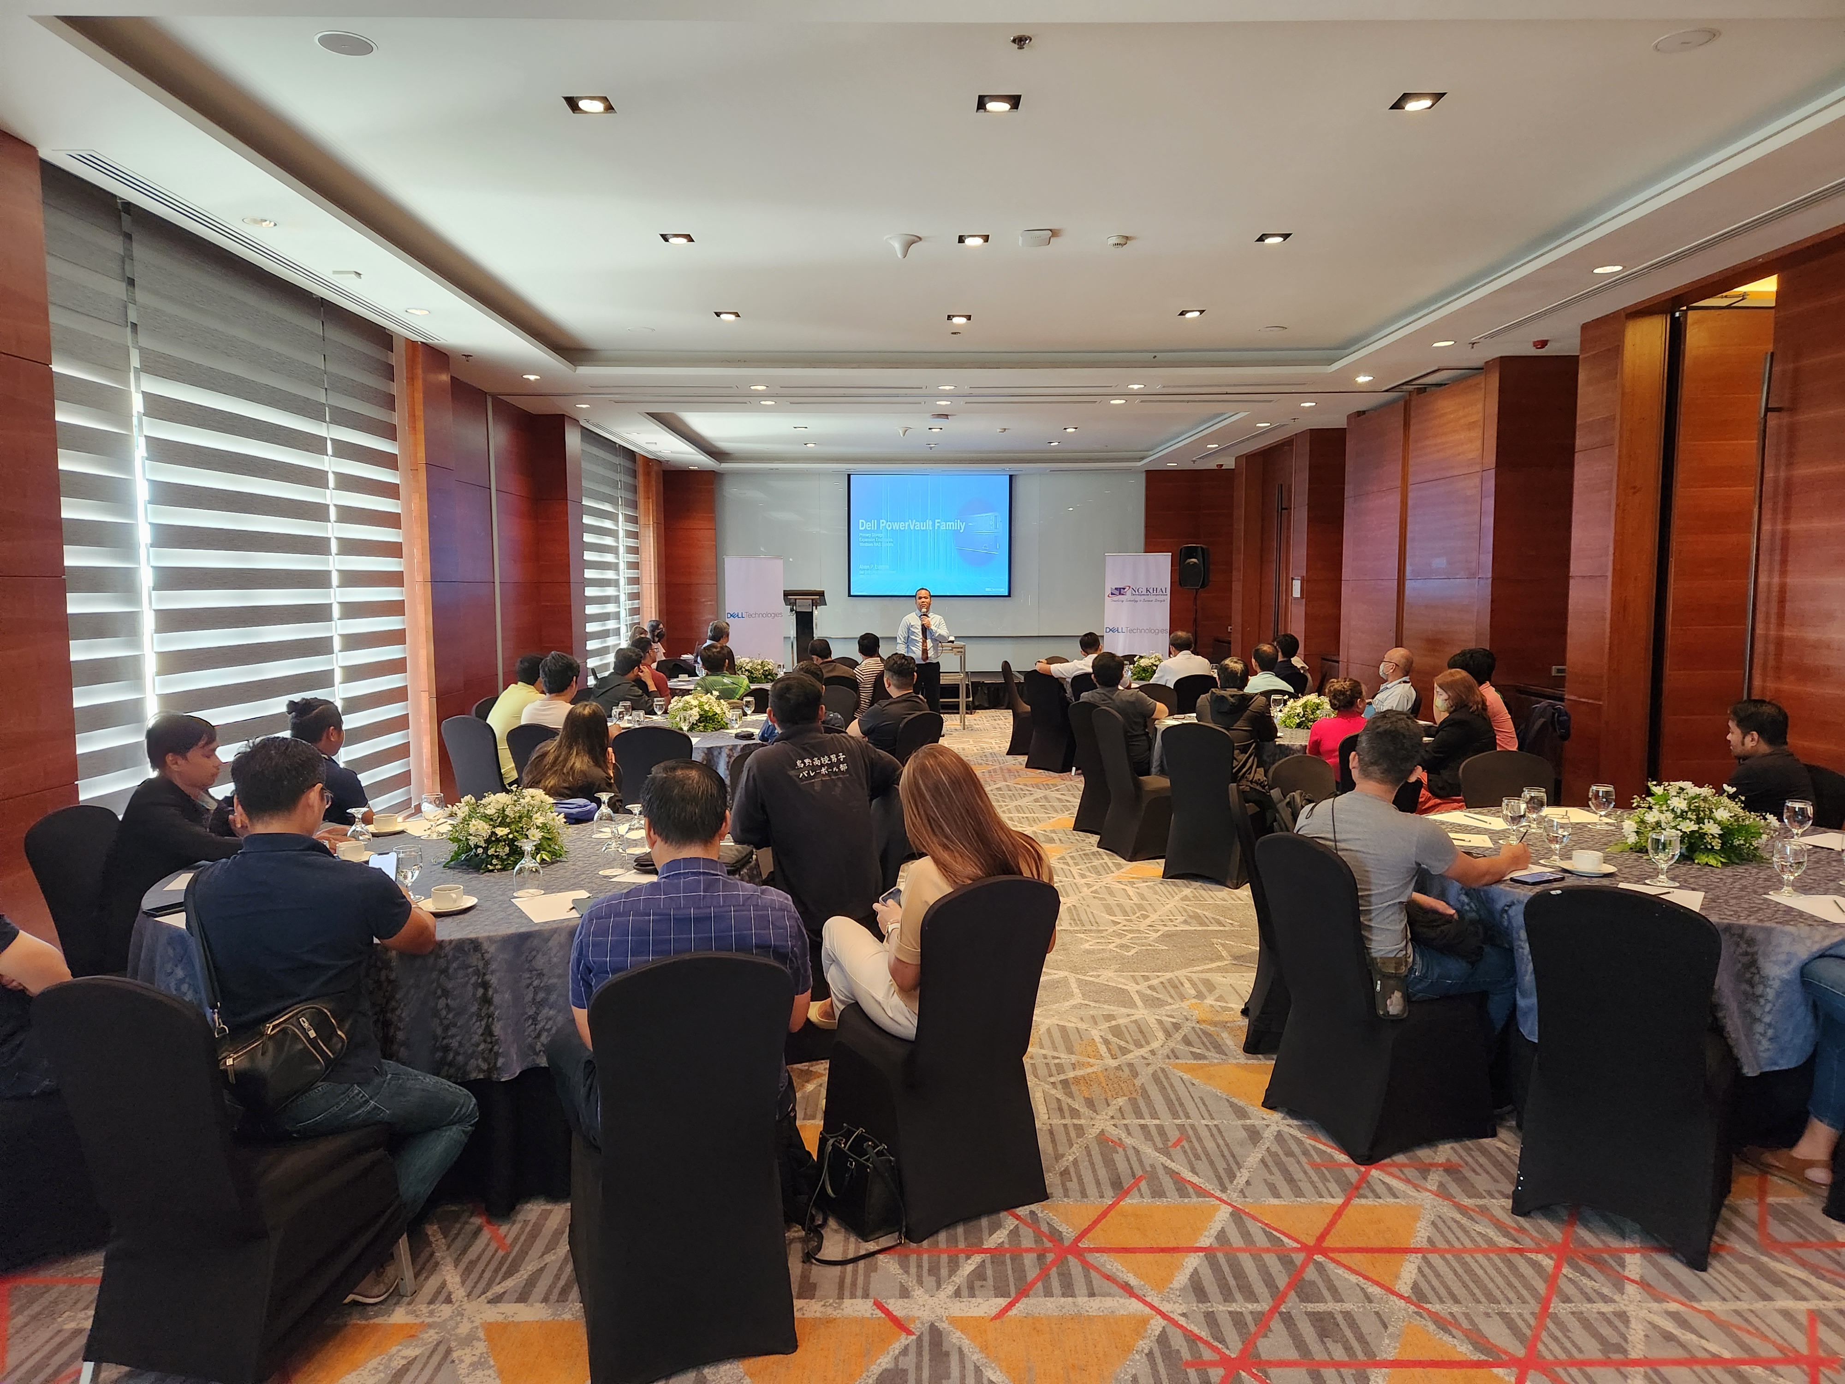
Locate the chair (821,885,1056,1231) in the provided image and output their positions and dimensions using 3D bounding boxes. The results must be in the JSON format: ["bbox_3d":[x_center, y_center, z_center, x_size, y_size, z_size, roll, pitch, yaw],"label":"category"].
[{"bbox_3d":[0.063,0.920,3.401,0.440,0.930,0.550,-3,6,-29],"label":"chair"}]

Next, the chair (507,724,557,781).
[{"bbox_3d":[-1.979,0.621,7.051,0.440,0.925,0.580,3,6,29],"label":"chair"}]

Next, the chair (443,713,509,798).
[{"bbox_3d":[-2.491,0.586,7.472,0.440,0.925,0.580,4,6,37],"label":"chair"}]

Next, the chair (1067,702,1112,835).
[{"bbox_3d":[1.322,0.503,8.287,0.580,0.925,0.440,-3,6,-31],"label":"chair"}]

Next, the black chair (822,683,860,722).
[{"bbox_3d":[-0.829,0.437,8.995,0.470,0.930,0.580,3,6,30],"label":"black chair"}]

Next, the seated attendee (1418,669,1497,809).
[{"bbox_3d":[2.851,0.480,6.730,0.800,1.230,0.550,3,6,30],"label":"seated attendee"}]

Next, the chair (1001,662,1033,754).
[{"bbox_3d":[1.070,0.145,11.990,0.580,0.920,0.450,1,5,10],"label":"chair"}]

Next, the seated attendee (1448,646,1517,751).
[{"bbox_3d":[3.060,0.397,7.083,0.820,1.290,0.520,3,6,28],"label":"seated attendee"}]

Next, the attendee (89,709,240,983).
[{"bbox_3d":[-2.458,0.699,4.369,0.820,1.240,0.550,-2,5,-21],"label":"attendee"}]

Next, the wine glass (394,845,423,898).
[{"bbox_3d":[-1.544,0.537,3.677,0.080,0.163,0.080,-2,6,-23],"label":"wine glass"}]

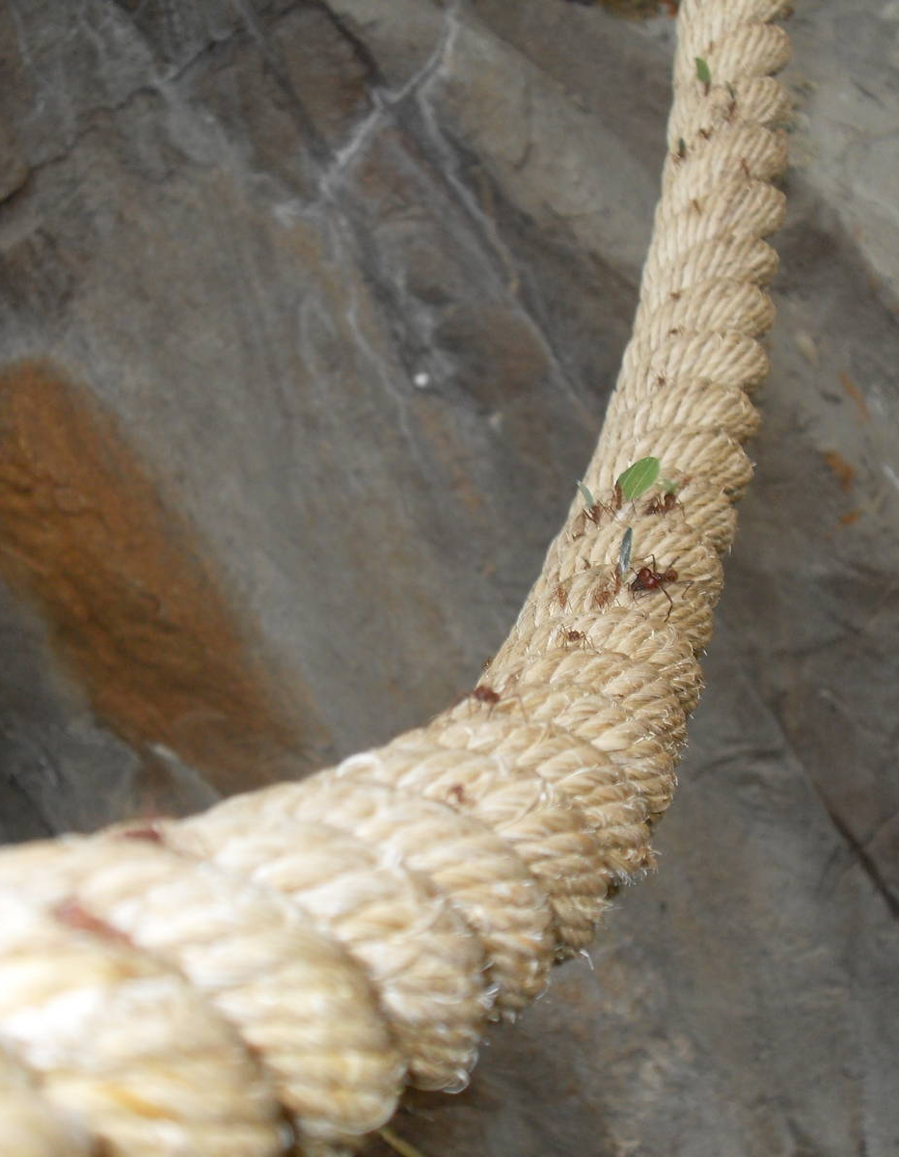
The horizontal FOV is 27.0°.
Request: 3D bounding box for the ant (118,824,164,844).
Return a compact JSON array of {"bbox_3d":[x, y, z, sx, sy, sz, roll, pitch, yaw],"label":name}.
[{"bbox_3d":[-0.034,0.028,0.205,0.006,0.002,0.003,-3,7,-20],"label":"ant"}]

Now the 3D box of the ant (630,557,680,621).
[{"bbox_3d":[0.051,0.002,0.460,0.013,0.005,0.013,-21,60,-39],"label":"ant"}]

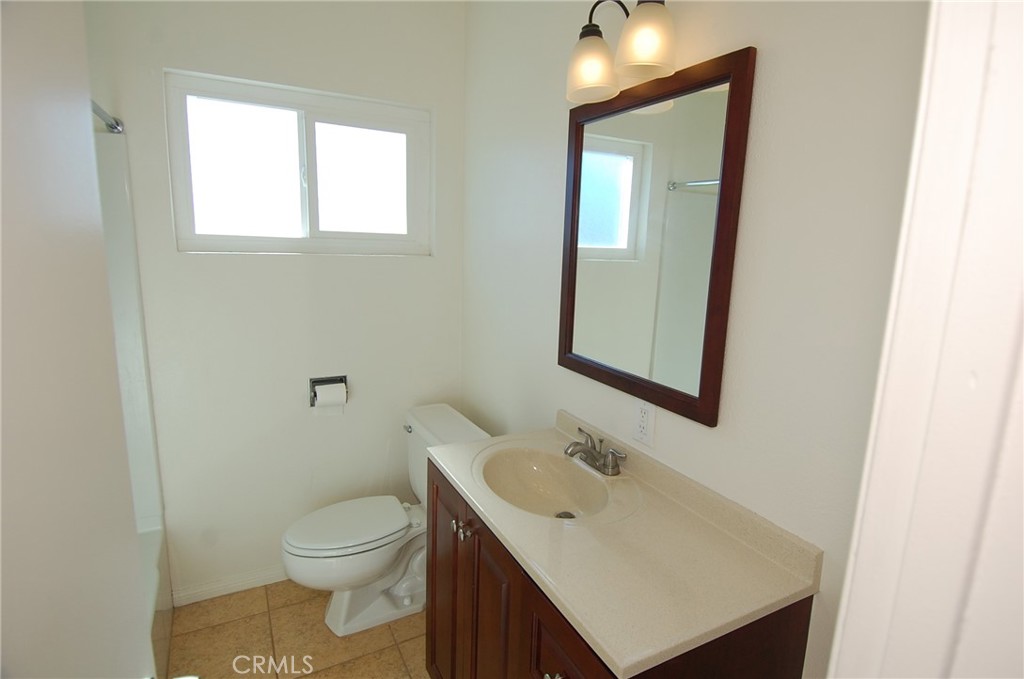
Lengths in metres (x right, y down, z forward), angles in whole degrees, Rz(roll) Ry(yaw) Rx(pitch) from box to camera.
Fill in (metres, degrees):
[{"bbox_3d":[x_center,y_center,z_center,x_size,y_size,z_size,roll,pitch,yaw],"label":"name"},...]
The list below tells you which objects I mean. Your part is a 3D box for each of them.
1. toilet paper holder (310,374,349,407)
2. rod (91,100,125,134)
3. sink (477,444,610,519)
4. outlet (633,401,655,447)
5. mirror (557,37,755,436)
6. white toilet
[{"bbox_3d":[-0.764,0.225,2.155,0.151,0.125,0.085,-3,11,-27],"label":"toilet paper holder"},{"bbox_3d":[-0.980,-0.581,1.052,0.060,0.060,1.510,-3,11,-27],"label":"rod"},{"bbox_3d":[0.075,0.417,1.302,0.296,0.135,0.410,-3,11,-27],"label":"sink"},{"bbox_3d":[0.339,0.211,1.312,0.007,0.114,0.074,-3,11,-27],"label":"outlet"},{"bbox_3d":[0.308,-0.245,1.300,0.025,0.763,0.608,-3,11,-27],"label":"mirror"},{"bbox_3d":[-0.514,0.723,2.014,0.717,0.752,0.480,-3,11,-27],"label":"white toilet"}]

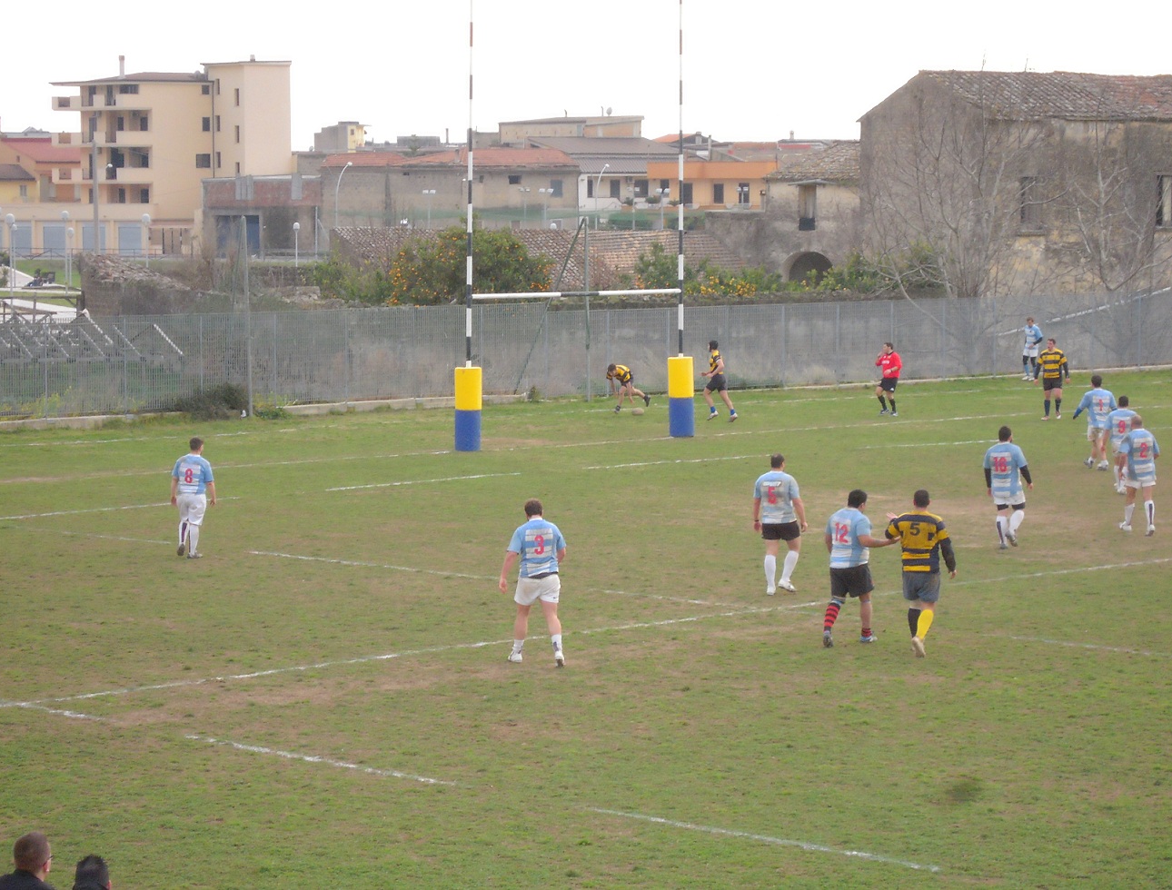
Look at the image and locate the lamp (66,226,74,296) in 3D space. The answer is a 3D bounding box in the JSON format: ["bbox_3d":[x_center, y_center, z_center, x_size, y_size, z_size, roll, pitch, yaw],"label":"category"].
[{"bbox_3d":[-30.185,-10.869,225.000,0.380,3.750,0.380,0,4,0],"label":"lamp"}]

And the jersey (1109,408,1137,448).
[{"bbox_3d":[9.261,-0.304,66.200,0.600,0.700,0.370,0,4,4],"label":"jersey"}]

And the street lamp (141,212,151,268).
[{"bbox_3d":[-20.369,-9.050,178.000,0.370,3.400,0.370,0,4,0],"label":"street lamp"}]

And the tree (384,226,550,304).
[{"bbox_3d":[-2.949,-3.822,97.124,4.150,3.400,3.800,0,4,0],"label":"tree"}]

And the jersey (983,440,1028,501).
[{"bbox_3d":[6.124,0.372,56.000,0.680,0.830,0.400,2,5,24],"label":"jersey"}]

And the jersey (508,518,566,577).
[{"bbox_3d":[-0.554,1.150,42.900,0.650,0.650,0.370,0,4,-6],"label":"jersey"}]

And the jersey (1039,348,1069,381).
[{"bbox_3d":[10.245,-1.769,84.200,0.630,0.700,0.320,1,4,6],"label":"jersey"}]

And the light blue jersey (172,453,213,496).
[{"bbox_3d":[-5.558,0.413,54.300,0.540,0.600,0.320,1,4,12],"label":"light blue jersey"}]

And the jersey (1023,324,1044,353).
[{"bbox_3d":[11.753,-2.805,101.000,0.480,0.700,0.320,3,5,35],"label":"jersey"}]

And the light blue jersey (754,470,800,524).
[{"bbox_3d":[2.487,0.682,50.000,0.620,0.680,0.370,2,5,22],"label":"light blue jersey"}]

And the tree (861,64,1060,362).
[{"bbox_3d":[9.790,-5.862,100.500,5.200,7.900,5.000,0,4,0],"label":"tree"}]

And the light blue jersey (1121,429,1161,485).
[{"bbox_3d":[8.311,0.153,57.567,0.560,0.790,0.340,0,4,1],"label":"light blue jersey"}]

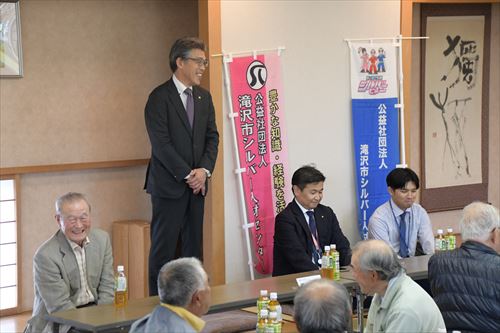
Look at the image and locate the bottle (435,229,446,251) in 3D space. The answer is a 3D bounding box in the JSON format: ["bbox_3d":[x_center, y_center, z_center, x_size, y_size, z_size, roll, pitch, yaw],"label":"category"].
[{"bbox_3d":[1.166,0.494,7.910,0.066,0.208,0.066,-5,7,-41],"label":"bottle"}]

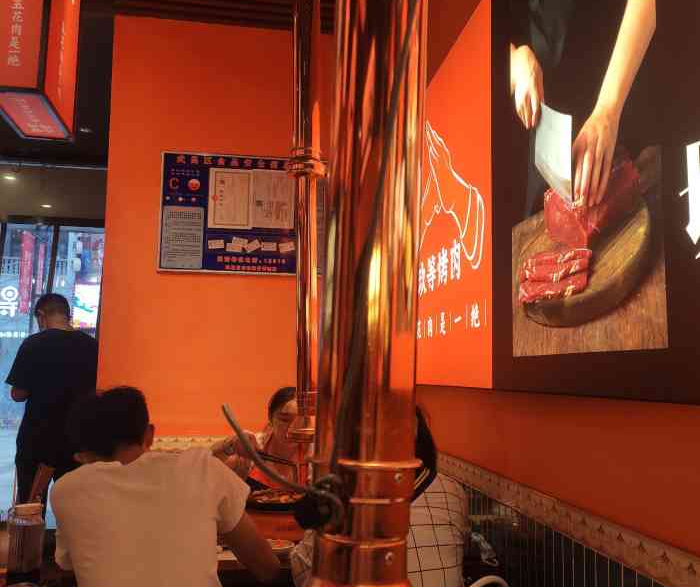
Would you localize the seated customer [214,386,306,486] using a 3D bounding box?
[{"bbox_3d":[-0.262,0.973,2.738,0.580,1.180,0.750,1,-7,-2],"label":"seated customer"}]

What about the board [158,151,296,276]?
[{"bbox_3d":[-0.503,-0.399,3.403,0.900,0.600,0.025,1,-7,-9],"label":"board"}]

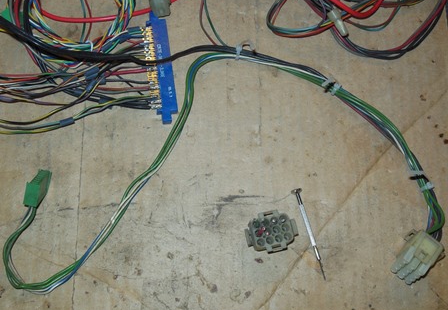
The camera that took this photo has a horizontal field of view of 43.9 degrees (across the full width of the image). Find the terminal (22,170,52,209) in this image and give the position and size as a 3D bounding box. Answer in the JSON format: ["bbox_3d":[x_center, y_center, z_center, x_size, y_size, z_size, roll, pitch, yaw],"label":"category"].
[{"bbox_3d":[-0.137,0.025,0.410,0.010,0.026,0.018,14,105,-5],"label":"terminal"}]

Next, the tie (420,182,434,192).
[{"bbox_3d":[0.154,0.024,0.421,0.011,0.008,0.004,-25,77,-6],"label":"tie"}]

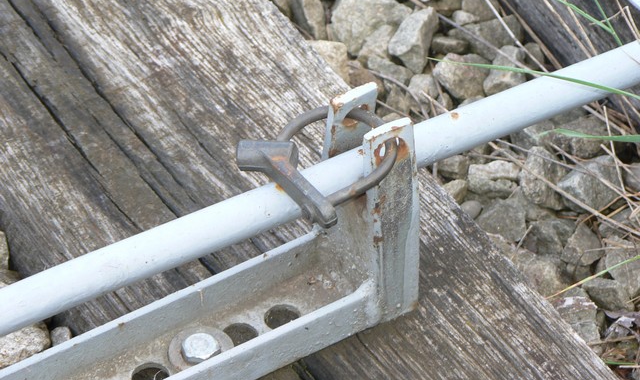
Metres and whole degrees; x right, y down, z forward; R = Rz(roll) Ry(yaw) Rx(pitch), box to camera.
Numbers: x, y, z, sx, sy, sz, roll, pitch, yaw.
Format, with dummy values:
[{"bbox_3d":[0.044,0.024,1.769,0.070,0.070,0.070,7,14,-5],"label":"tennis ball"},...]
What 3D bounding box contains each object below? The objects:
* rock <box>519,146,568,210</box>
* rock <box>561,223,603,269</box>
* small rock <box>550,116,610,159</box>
[{"bbox_3d":[0.162,-0.008,2.387,0.036,0.033,0.042,15,50,13],"label":"rock"},{"bbox_3d":[0.179,0.038,2.255,0.026,0.021,0.027,-23,51,-20],"label":"rock"},{"bbox_3d":[0.190,-0.039,2.415,0.046,0.027,0.031,-8,49,-7],"label":"small rock"}]

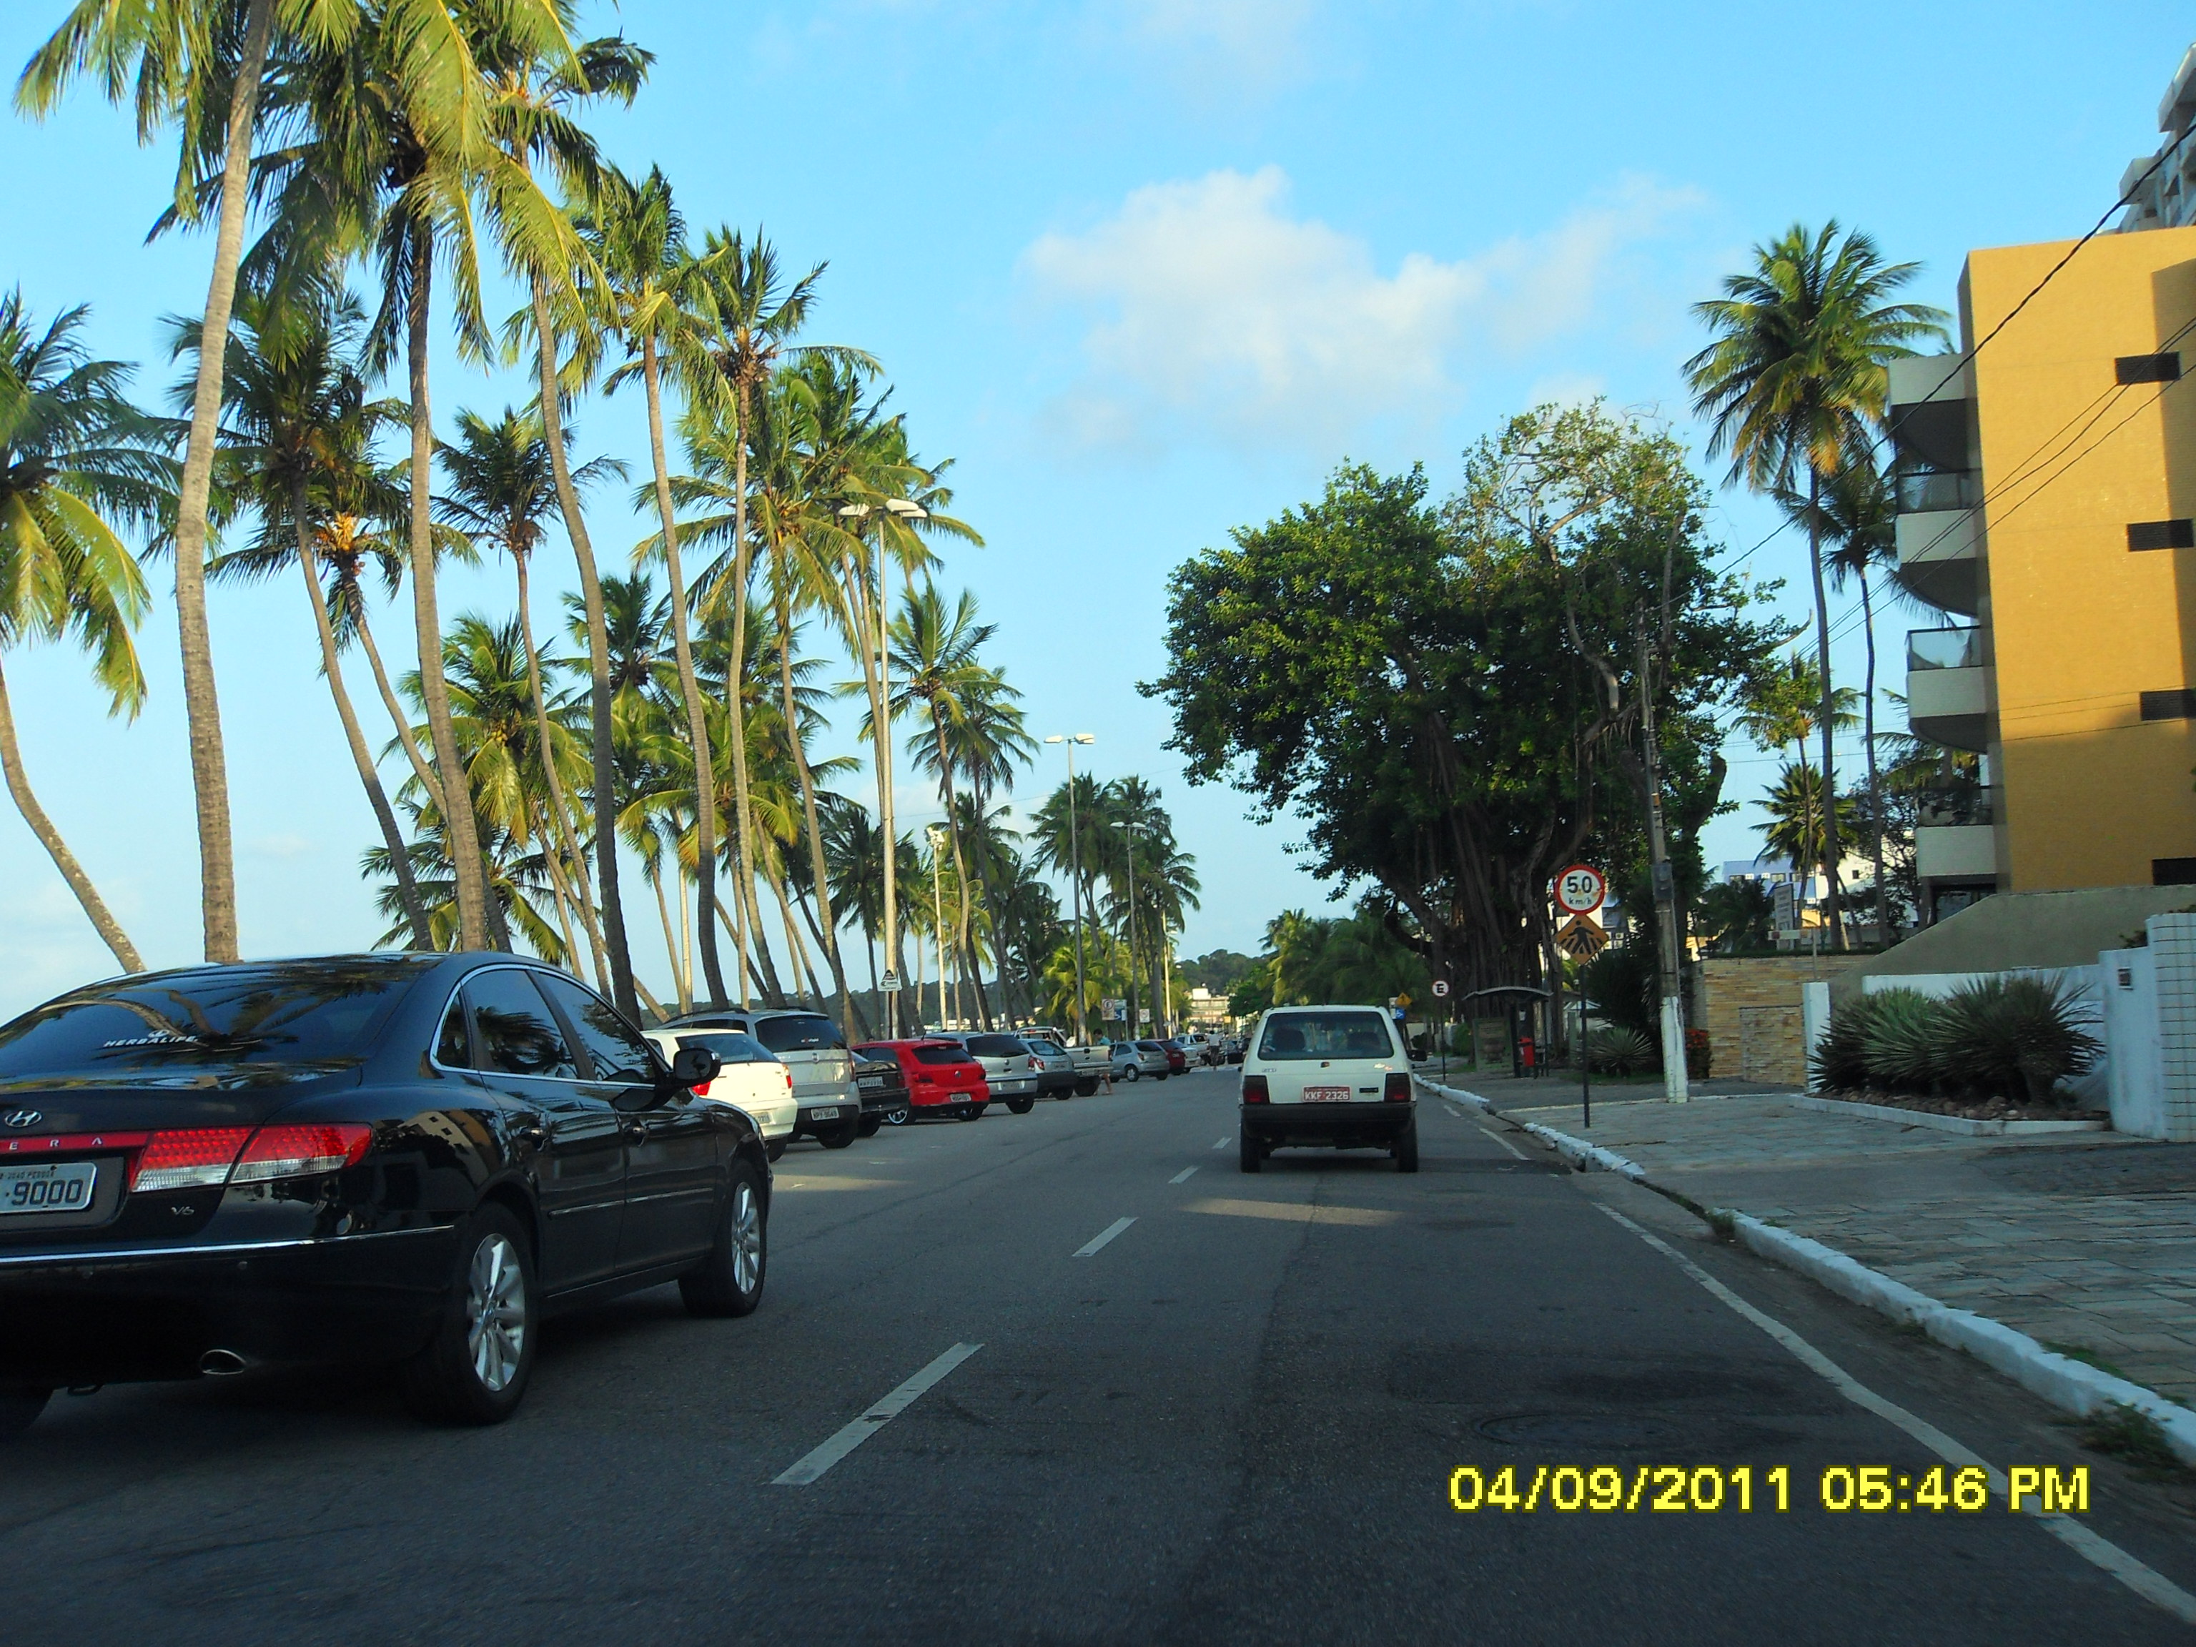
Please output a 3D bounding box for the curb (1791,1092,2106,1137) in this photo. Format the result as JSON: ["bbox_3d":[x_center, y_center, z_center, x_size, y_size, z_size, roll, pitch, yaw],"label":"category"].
[{"bbox_3d":[10.047,3.438,27.112,1.395,0.170,12.643,-2,-6,10],"label":"curb"}]

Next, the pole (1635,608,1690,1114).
[{"bbox_3d":[8.504,0.543,33.594,0.360,7.297,0.340,-3,-6,0],"label":"pole"}]

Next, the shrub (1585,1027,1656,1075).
[{"bbox_3d":[11.275,4.933,48.000,1.521,1.076,1.521,-2,-6,0],"label":"shrub"}]

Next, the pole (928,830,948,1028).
[{"bbox_3d":[-5.226,4.379,73.569,0.600,8.634,0.500,-2,-6,7],"label":"pole"}]

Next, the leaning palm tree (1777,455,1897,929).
[{"bbox_3d":[23.459,-2.158,67.498,5.300,18.465,5.300,-3,-6,19],"label":"leaning palm tree"}]

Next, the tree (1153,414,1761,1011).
[{"bbox_3d":[10.444,-2.471,63.039,17.400,19.042,16.500,-2,-6,9],"label":"tree"}]

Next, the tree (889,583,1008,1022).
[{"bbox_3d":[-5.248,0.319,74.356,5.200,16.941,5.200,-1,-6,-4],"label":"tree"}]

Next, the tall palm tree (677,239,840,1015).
[{"bbox_3d":[-7.425,-3.621,50.000,3.863,19.625,3.863,-2,-6,0],"label":"tall palm tree"}]

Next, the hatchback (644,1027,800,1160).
[{"bbox_3d":[-4.965,3.015,24.237,1.640,1.440,3.830,3,-7,-38],"label":"hatchback"}]

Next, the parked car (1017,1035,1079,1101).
[{"bbox_3d":[-2.287,5.718,51.705,1.640,1.440,3.850,3,-7,-38],"label":"parked car"}]

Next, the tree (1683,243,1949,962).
[{"bbox_3d":[16.767,-4.219,50.000,5.911,18.904,5.911,-2,-6,0],"label":"tree"}]

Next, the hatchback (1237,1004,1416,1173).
[{"bbox_3d":[2.137,2.460,20.537,1.550,1.450,3.690,-2,-6,6],"label":"hatchback"}]

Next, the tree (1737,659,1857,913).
[{"bbox_3d":[28.151,1.084,88.266,5.200,15.949,5.200,-3,-6,18],"label":"tree"}]

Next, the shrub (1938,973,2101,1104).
[{"bbox_3d":[9.419,2.201,22.700,1.666,1.333,1.666,-2,-6,0],"label":"shrub"}]

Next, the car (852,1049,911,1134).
[{"bbox_3d":[-4.503,3.695,31.098,1.680,1.430,4.300,3,-7,-40],"label":"car"}]

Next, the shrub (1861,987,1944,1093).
[{"bbox_3d":[9.831,2.689,27.042,1.250,1.385,1.250,-3,-6,20],"label":"shrub"}]

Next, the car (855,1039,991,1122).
[{"bbox_3d":[-3.605,4.288,37.192,1.660,1.440,3.900,3,-7,-38],"label":"car"}]

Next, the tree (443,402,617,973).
[{"bbox_3d":[-13.556,-1.699,53.000,4.423,16.853,4.423,-2,-6,0],"label":"tree"}]

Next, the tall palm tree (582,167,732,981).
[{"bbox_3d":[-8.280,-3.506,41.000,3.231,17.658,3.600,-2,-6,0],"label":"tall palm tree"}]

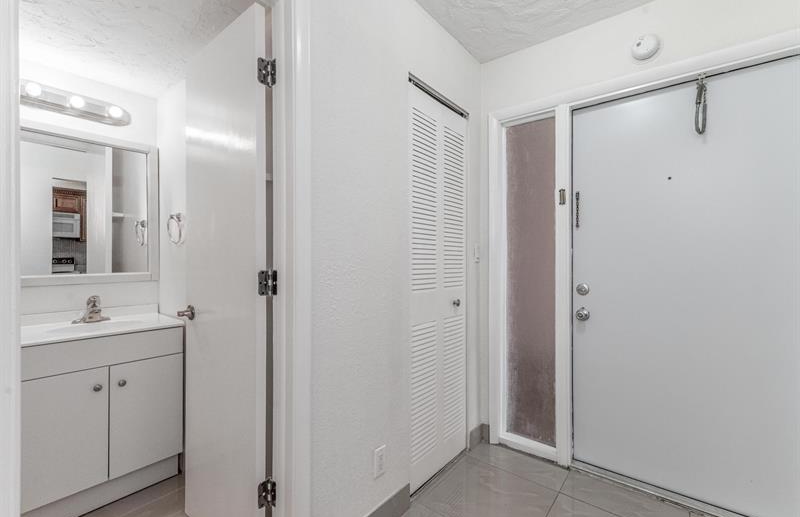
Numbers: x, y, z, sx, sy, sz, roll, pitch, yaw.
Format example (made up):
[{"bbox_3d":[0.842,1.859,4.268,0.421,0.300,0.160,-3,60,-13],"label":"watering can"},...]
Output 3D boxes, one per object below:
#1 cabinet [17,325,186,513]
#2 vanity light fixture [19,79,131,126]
[{"bbox_3d":[-1.521,0.771,1.787,0.430,0.815,0.630,0,0,38],"label":"cabinet"},{"bbox_3d":[-1.672,-0.805,1.831,0.150,0.115,0.500,0,0,38],"label":"vanity light fixture"}]

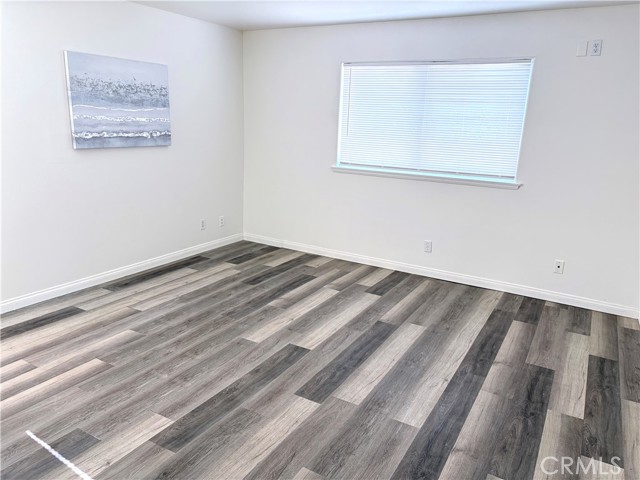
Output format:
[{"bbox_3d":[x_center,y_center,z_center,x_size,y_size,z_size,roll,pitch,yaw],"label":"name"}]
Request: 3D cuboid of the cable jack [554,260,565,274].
[{"bbox_3d":[2.107,0.244,4.236,0.071,0.115,0.012,10,17,29],"label":"cable jack"}]

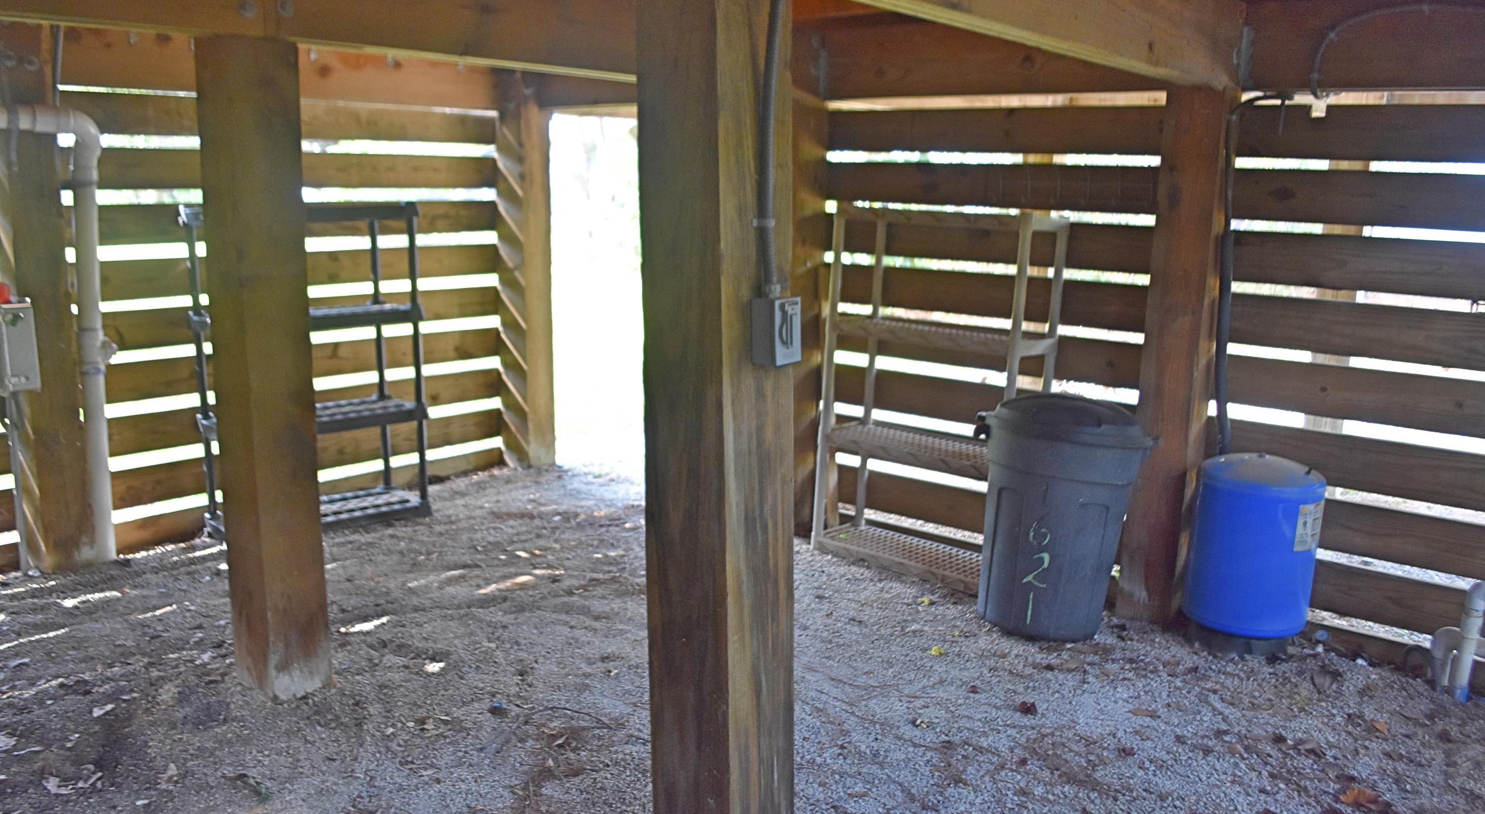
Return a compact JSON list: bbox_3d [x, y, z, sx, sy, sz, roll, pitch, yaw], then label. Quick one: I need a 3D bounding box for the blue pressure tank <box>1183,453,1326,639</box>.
[{"bbox_3d":[1.756,0.450,3.828,0.399,0.597,0.399,10,15,37],"label":"blue pressure tank"}]

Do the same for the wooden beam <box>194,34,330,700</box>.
[{"bbox_3d":[-1.305,-0.074,3.050,0.188,1.778,0.188,10,14,37],"label":"wooden beam"}]

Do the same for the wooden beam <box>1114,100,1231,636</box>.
[{"bbox_3d":[1.578,-0.165,4.044,0.188,1.936,0.188,10,15,37],"label":"wooden beam"}]

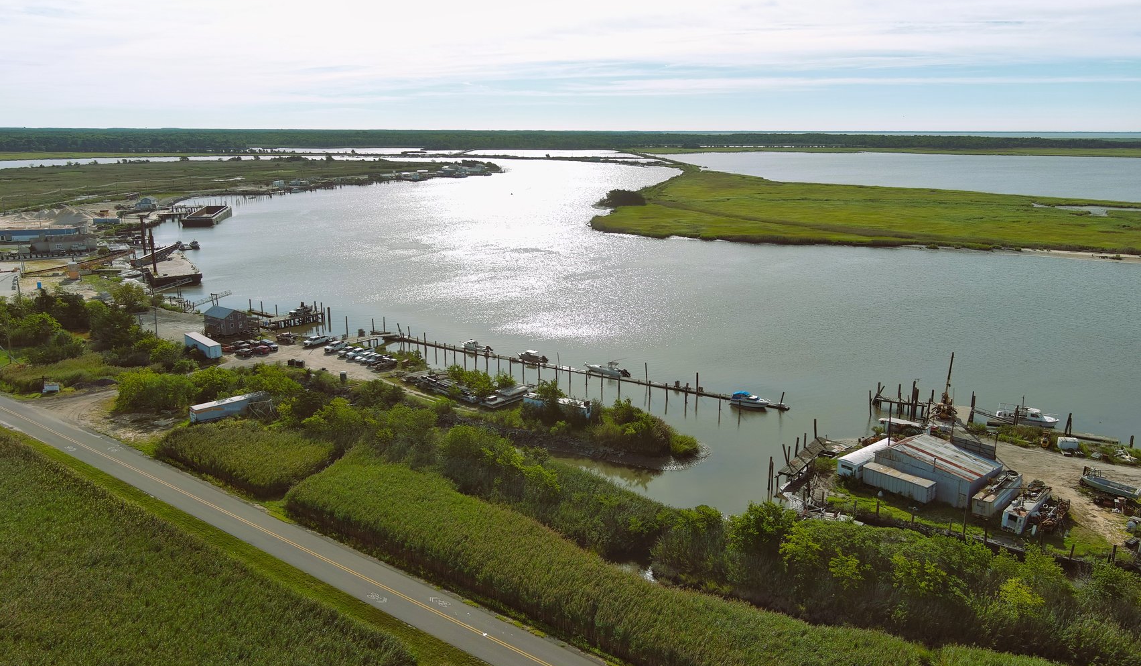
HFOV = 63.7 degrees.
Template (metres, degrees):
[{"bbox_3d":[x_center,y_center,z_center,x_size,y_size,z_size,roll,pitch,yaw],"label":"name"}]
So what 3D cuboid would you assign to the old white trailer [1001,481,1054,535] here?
[{"bbox_3d":[60.653,23.060,121.804,2.420,2.550,12.600,11,17,41],"label":"old white trailer"}]

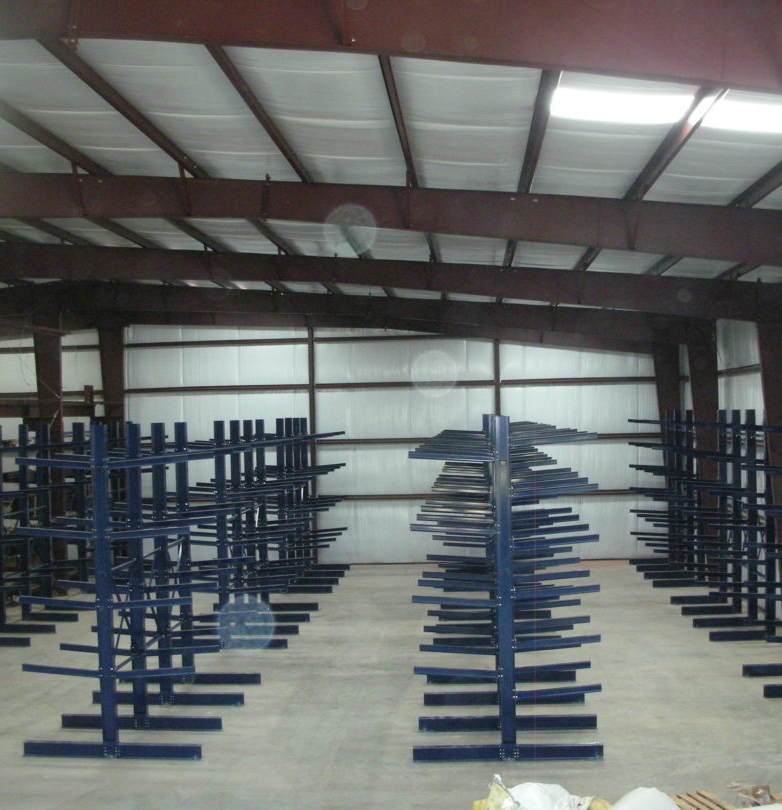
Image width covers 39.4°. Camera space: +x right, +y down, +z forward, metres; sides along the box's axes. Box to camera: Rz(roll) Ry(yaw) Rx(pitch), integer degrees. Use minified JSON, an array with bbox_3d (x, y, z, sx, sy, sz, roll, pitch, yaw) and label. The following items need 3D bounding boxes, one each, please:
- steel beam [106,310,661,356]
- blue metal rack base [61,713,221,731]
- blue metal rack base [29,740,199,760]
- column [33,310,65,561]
[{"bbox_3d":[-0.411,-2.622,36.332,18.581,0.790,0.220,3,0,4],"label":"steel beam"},{"bbox_3d":[-3.997,5.088,17.500,2.597,0.200,0.140,-1,0,6],"label":"blue metal rack base"},{"bbox_3d":[-4.065,5.052,15.950,2.633,0.200,0.140,-1,0,6],"label":"blue metal rack base"},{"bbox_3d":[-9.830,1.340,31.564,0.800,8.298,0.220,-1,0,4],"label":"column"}]

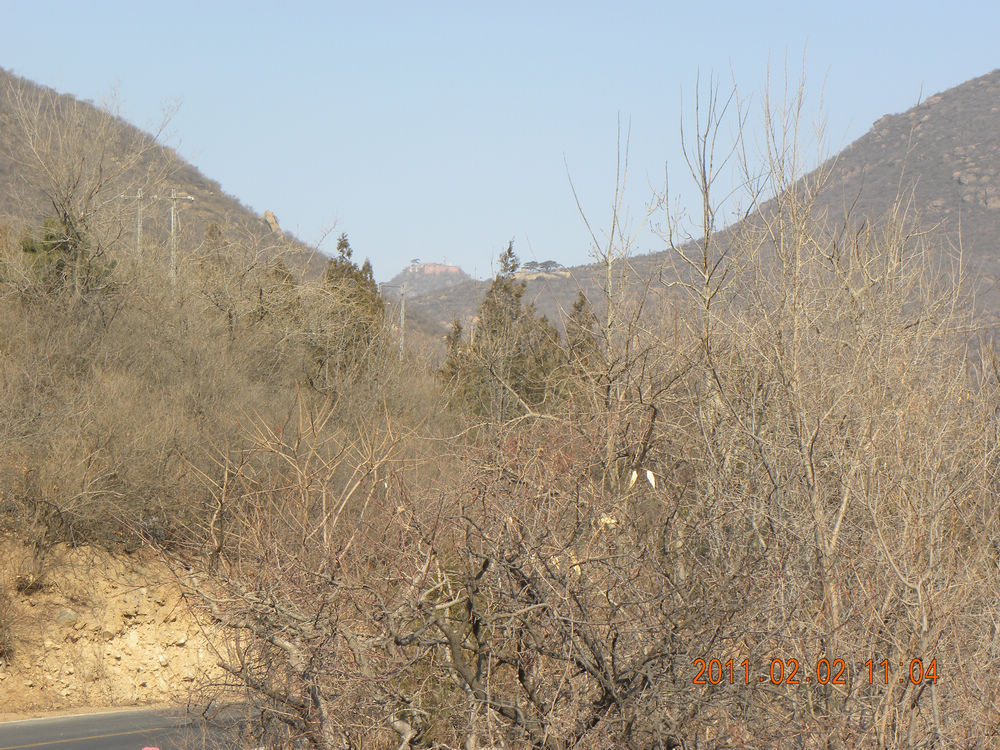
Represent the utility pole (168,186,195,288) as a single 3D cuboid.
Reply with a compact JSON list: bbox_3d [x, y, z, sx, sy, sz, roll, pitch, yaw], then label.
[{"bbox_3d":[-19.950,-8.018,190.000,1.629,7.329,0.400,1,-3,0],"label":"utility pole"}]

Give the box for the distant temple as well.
[{"bbox_3d":[-47.506,-76.880,2200.000,40.616,9.429,17.000,1,-3,0],"label":"distant temple"}]

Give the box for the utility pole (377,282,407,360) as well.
[{"bbox_3d":[-8.942,-3.791,250.000,2.473,7.665,0.400,1,-3,0],"label":"utility pole"}]

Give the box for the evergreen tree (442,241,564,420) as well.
[{"bbox_3d":[0.104,-1.261,90.000,3.620,5.459,3.400,1,-3,0],"label":"evergreen tree"}]

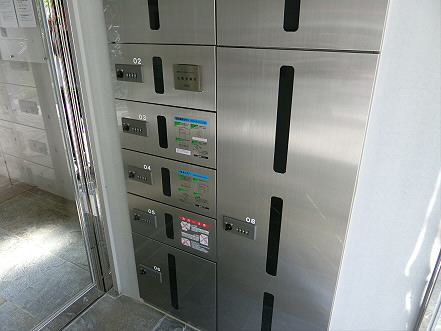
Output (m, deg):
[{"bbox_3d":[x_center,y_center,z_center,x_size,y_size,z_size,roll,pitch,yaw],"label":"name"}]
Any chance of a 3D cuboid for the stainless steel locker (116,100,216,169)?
[{"bbox_3d":[-0.119,-0.209,1.460,0.487,0.221,0.450,12,25,26],"label":"stainless steel locker"}]

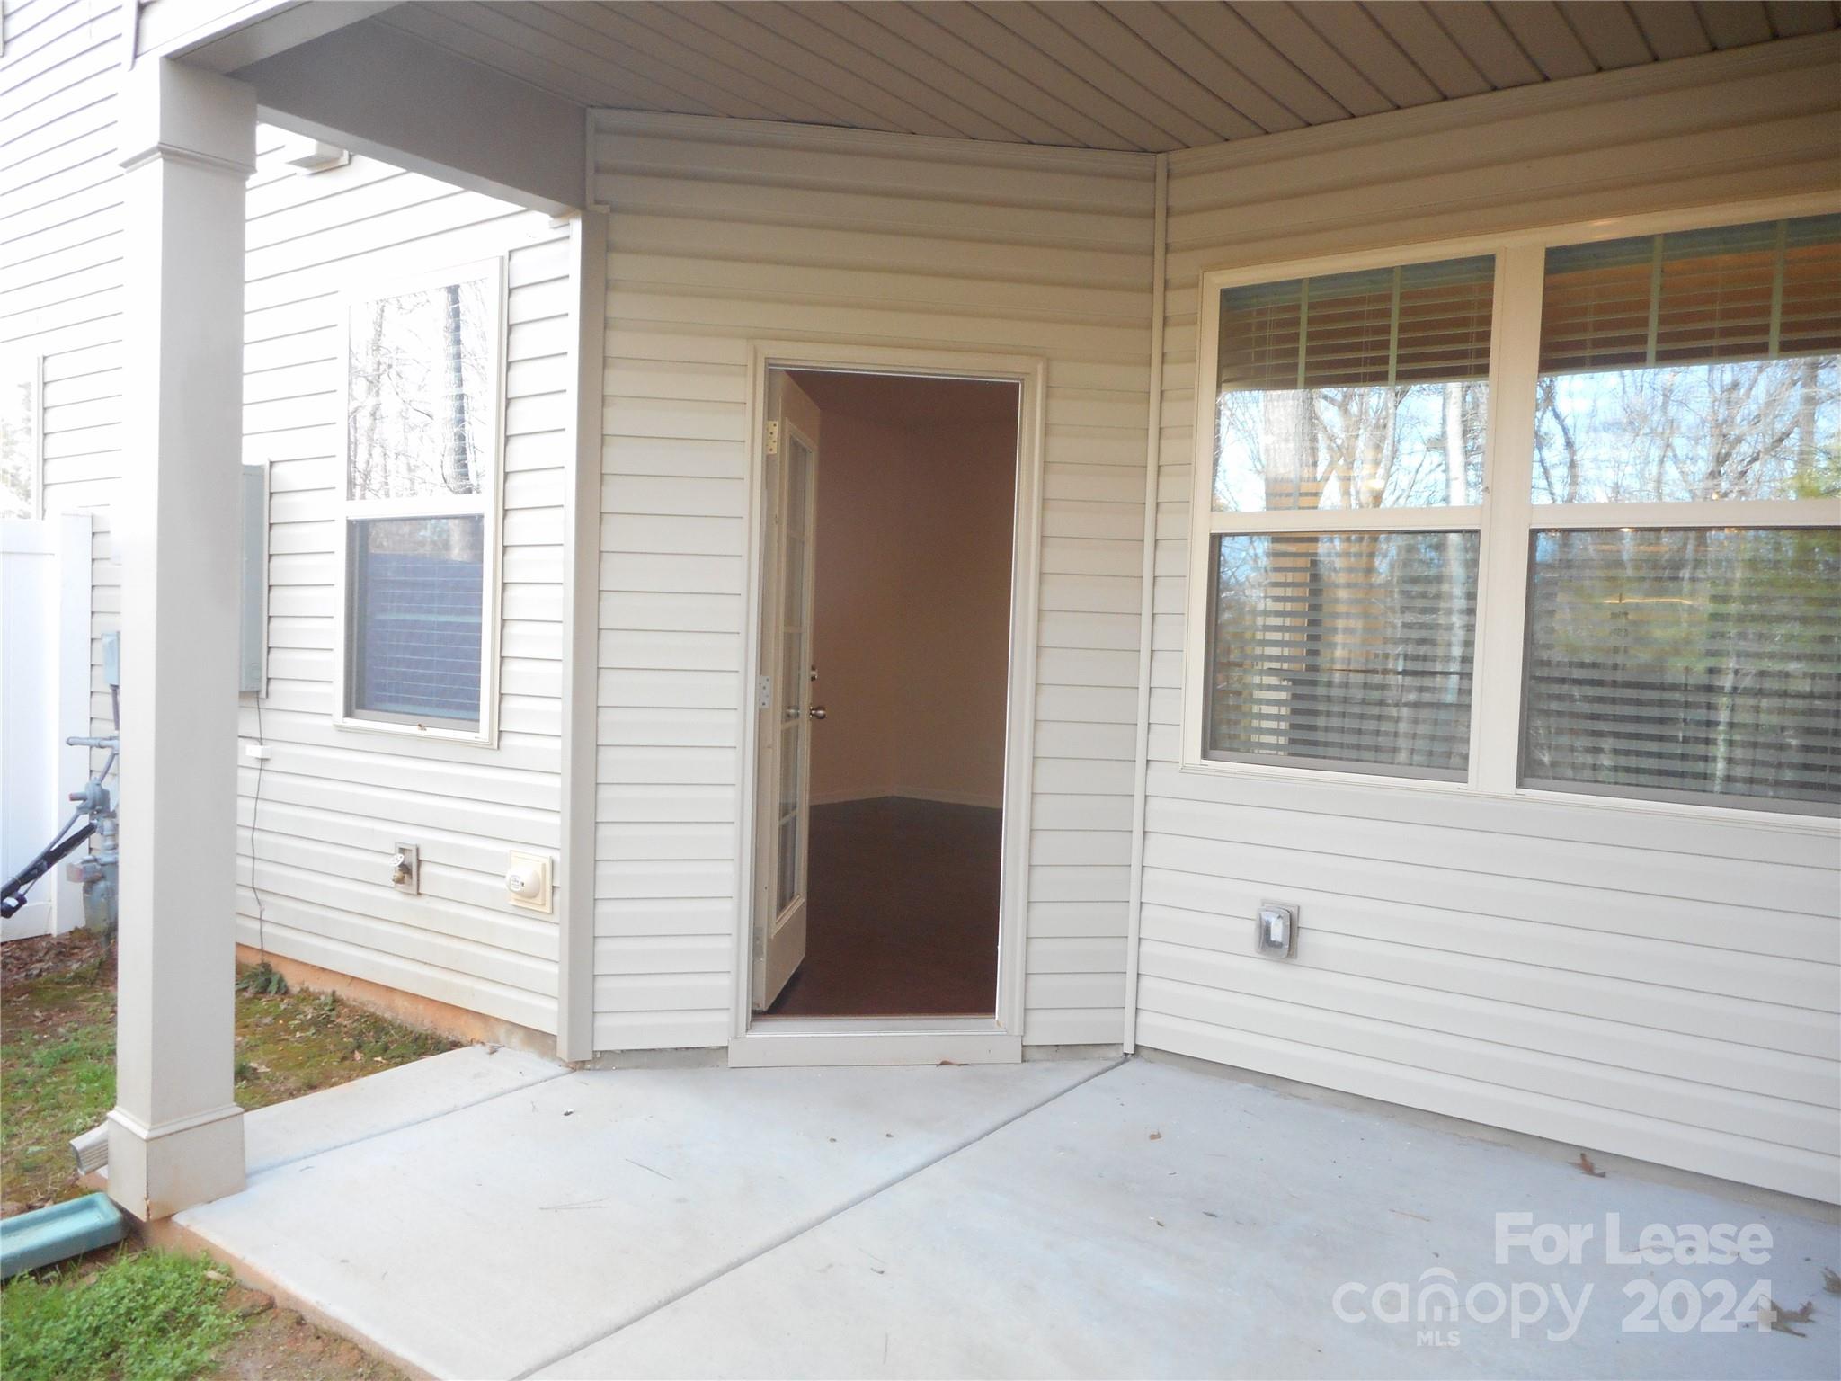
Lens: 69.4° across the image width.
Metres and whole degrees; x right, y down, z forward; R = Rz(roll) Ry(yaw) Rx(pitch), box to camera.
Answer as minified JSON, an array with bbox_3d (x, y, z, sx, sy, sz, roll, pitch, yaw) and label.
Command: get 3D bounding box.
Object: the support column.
[{"bbox_3d":[-1.707,-0.094,3.067,0.206,2.555,0.216,4,3,36],"label":"support column"}]

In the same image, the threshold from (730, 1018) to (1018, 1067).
[{"bbox_3d":[-0.139,1.105,4.192,0.905,0.108,0.140,1,3,-9],"label":"threshold"}]

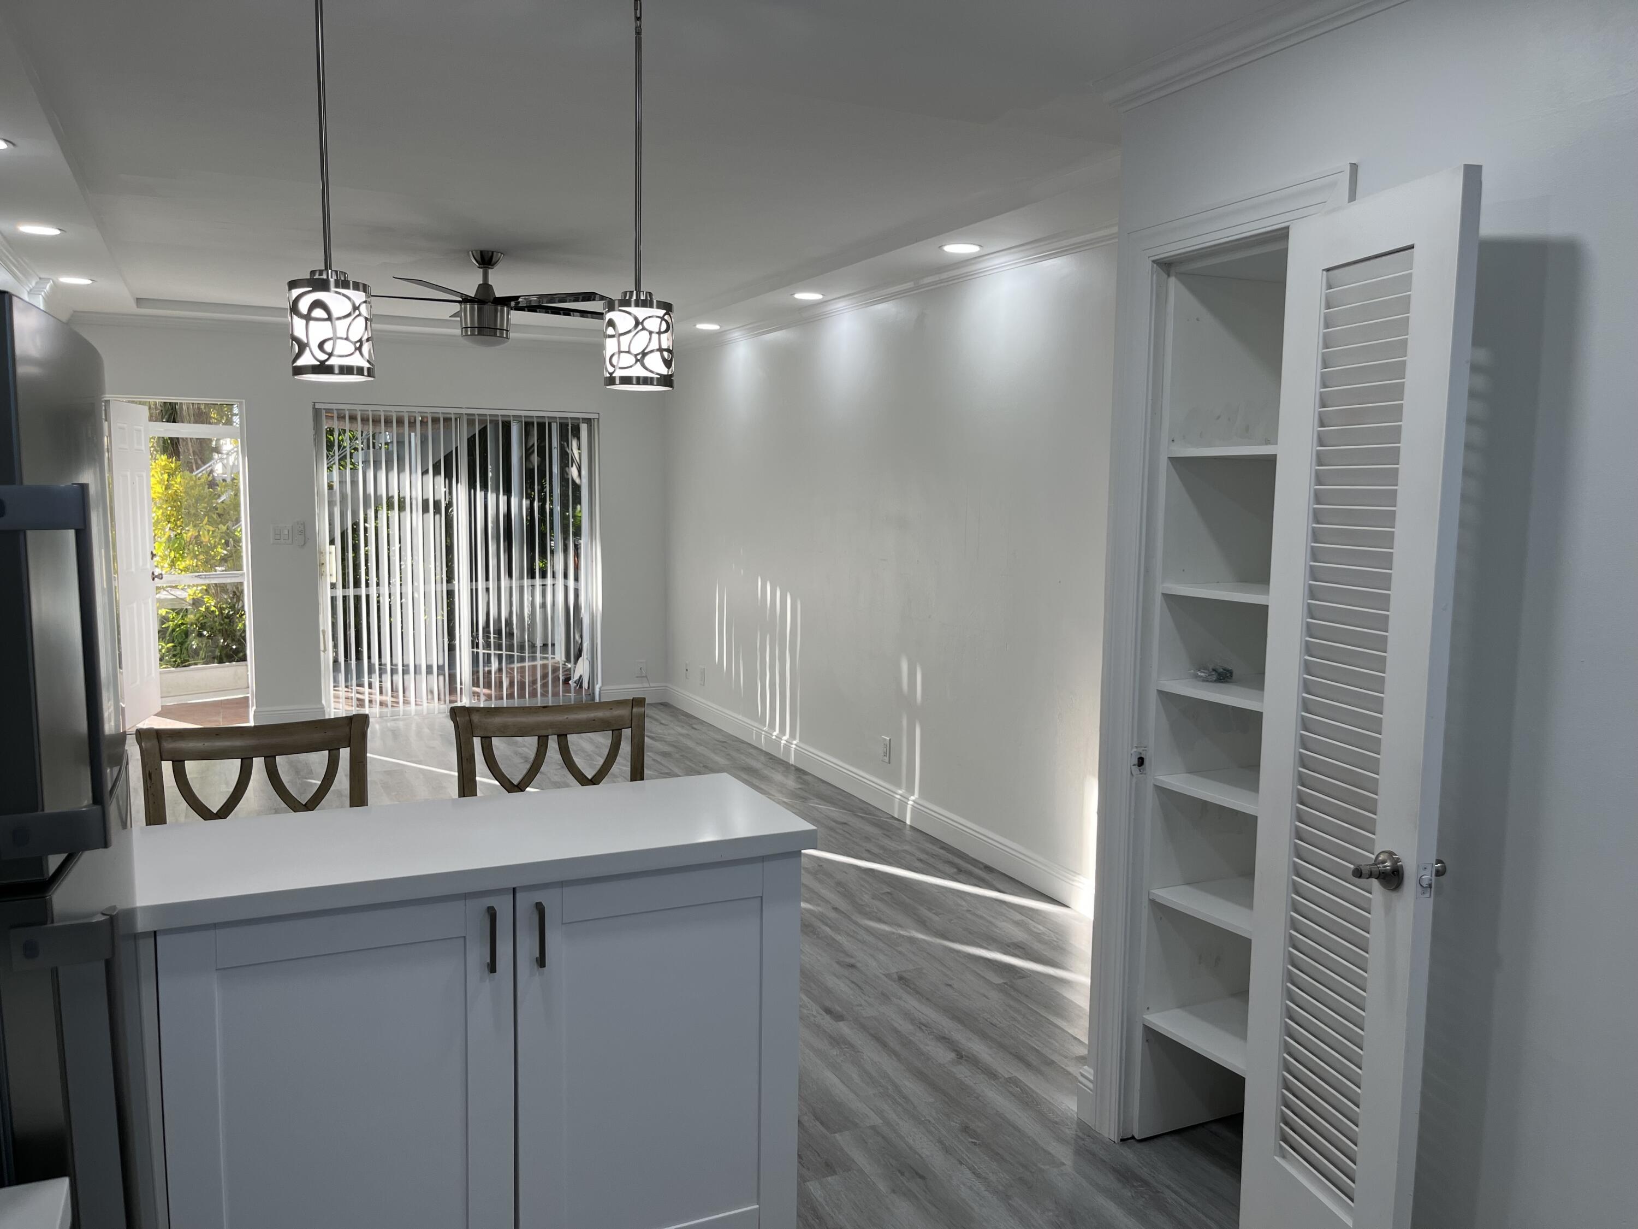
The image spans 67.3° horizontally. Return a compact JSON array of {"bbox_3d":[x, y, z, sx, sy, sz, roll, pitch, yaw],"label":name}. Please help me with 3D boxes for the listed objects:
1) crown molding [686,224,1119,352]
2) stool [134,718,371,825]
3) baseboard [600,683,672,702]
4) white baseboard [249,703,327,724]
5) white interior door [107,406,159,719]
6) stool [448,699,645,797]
[{"bbox_3d":[0.043,-1.539,6.236,0.070,0.070,5.270,-2,6,-25],"label":"crown molding"},{"bbox_3d":[-1.173,0.766,2.607,0.470,1.015,0.530,-2,6,-22],"label":"stool"},{"bbox_3d":[-1.319,0.580,8.773,0.500,0.130,0.020,-2,6,-25],"label":"baseboard"},{"bbox_3d":[-3.362,0.649,7.808,0.430,0.130,0.020,-2,6,-25],"label":"white baseboard"},{"bbox_3d":[-4.343,-0.319,7.800,0.045,2.010,0.690,0,6,-11],"label":"white interior door"},{"bbox_3d":[-0.586,0.746,2.885,0.470,1.015,0.530,-2,6,-22],"label":"stool"}]

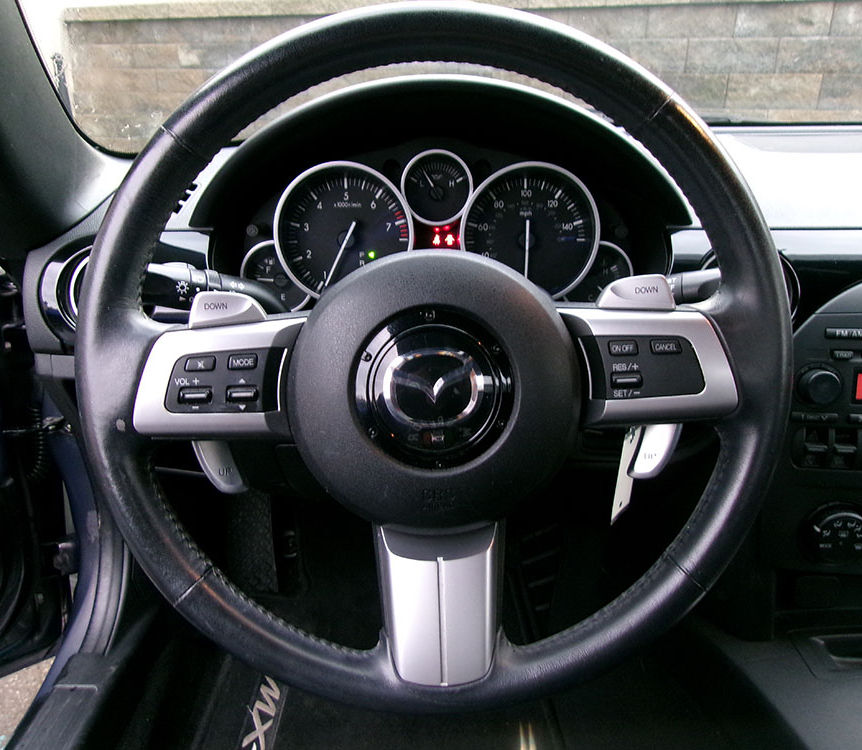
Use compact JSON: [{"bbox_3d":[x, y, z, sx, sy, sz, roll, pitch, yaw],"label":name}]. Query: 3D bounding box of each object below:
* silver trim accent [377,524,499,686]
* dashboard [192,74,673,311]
[{"bbox_3d":[0.004,0.121,0.408,0.063,0.085,0.026,0,-3,0],"label":"silver trim accent"},{"bbox_3d":[0.006,-0.135,0.615,0.355,0.185,0.150,0,8,0],"label":"dashboard"}]

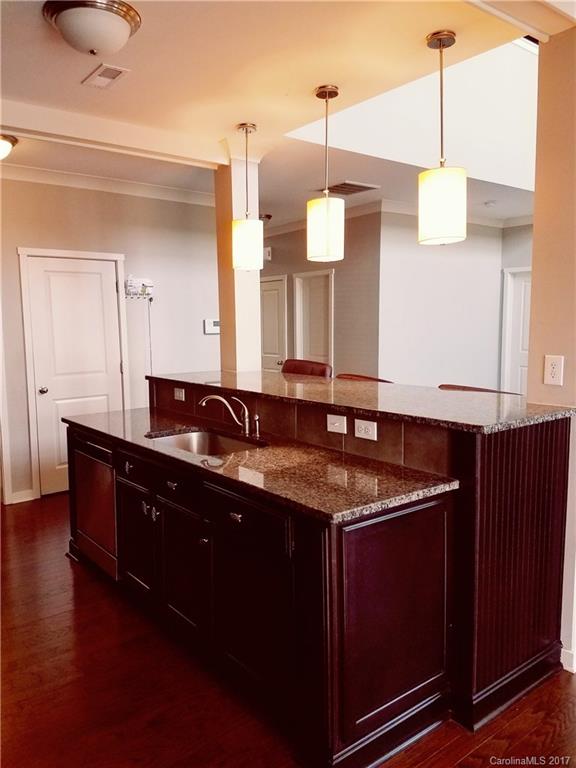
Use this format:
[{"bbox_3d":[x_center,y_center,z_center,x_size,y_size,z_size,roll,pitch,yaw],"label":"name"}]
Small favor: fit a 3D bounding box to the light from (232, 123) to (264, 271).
[{"bbox_3d":[-0.273,-1.233,3.853,0.210,0.916,0.210,-1,6,0],"label":"light"}]

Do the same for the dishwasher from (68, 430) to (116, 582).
[{"bbox_3d":[-0.949,0.703,3.719,0.600,0.800,0.640,-5,6,-37],"label":"dishwasher"}]

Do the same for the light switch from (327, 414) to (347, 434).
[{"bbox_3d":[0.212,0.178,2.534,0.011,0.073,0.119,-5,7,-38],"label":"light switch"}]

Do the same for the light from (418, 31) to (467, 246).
[{"bbox_3d":[0.707,-1.118,2.649,0.210,0.906,0.210,-1,6,0],"label":"light"}]

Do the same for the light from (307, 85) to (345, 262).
[{"bbox_3d":[0.218,-1.171,3.246,0.210,0.920,0.210,-1,6,0],"label":"light"}]

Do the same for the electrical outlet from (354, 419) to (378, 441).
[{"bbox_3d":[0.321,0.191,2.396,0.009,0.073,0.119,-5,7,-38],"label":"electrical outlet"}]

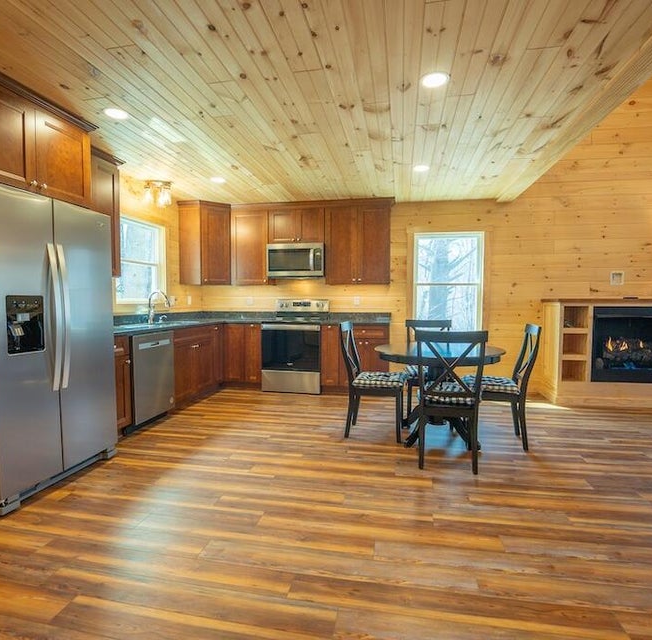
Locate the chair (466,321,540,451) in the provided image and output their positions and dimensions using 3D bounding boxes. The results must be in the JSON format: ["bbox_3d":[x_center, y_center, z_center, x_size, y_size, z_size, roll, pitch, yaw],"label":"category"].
[{"bbox_3d":[1.467,0.542,3.163,0.520,0.985,0.475,1,3,16],"label":"chair"}]

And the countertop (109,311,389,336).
[{"bbox_3d":[-0.741,0.026,4.059,2.799,0.134,2.649,1,3,11],"label":"countertop"}]

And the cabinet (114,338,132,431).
[{"bbox_3d":[-2.005,0.578,3.086,0.614,0.885,0.379,1,3,10],"label":"cabinet"}]

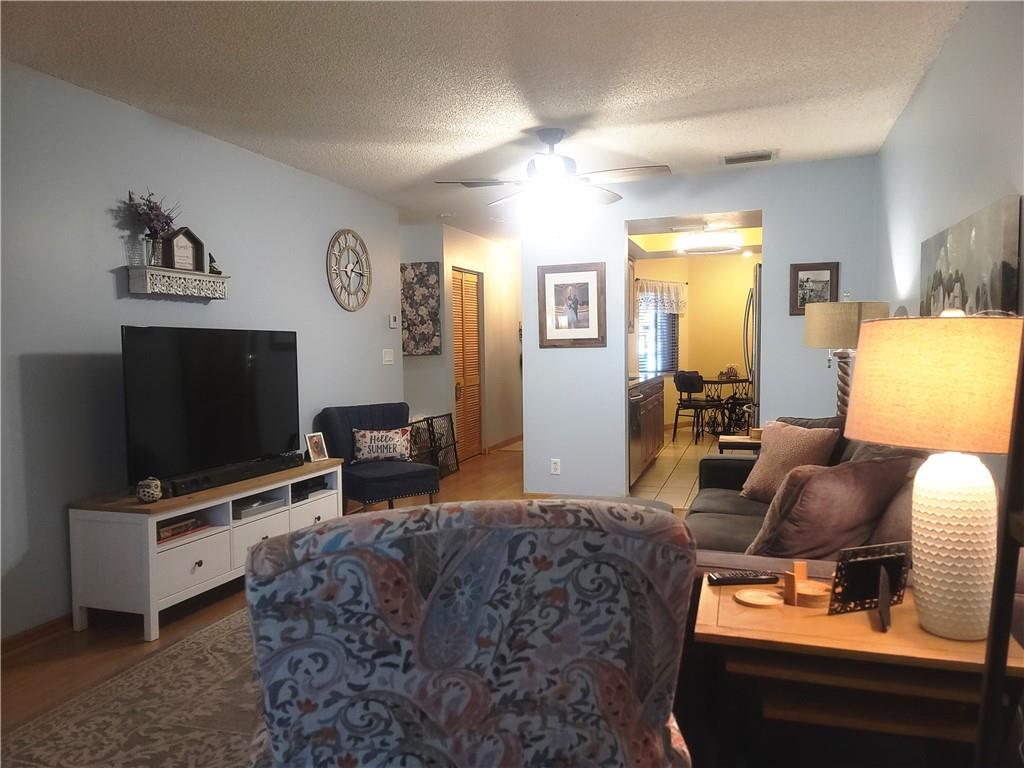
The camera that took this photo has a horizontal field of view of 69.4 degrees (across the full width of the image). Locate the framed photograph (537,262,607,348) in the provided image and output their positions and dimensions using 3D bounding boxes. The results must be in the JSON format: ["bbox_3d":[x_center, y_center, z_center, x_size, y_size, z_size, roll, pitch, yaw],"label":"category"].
[{"bbox_3d":[0.456,-0.591,5.639,0.530,0.635,0.030,0,3,19],"label":"framed photograph"}]

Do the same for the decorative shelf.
[{"bbox_3d":[-1.733,-0.522,3.886,0.140,0.135,0.600,0,3,19],"label":"decorative shelf"}]

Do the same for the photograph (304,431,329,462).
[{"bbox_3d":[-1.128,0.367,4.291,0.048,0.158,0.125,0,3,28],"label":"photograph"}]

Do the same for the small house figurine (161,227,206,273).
[{"bbox_3d":[-1.722,-0.703,3.872,0.070,0.230,0.220,0,3,19],"label":"small house figurine"}]

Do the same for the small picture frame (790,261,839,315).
[{"bbox_3d":[2.065,-0.646,5.050,0.306,0.354,0.025,0,3,19],"label":"small picture frame"}]

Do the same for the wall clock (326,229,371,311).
[{"bbox_3d":[-1.219,-0.867,5.655,0.035,0.620,0.620,0,3,19],"label":"wall clock"}]

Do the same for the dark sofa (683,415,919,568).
[{"bbox_3d":[1.150,0.612,2.911,0.940,0.850,2.120,0,3,19],"label":"dark sofa"}]

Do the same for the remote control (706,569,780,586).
[{"bbox_3d":[0.578,0.487,1.872,0.185,0.022,0.047,-1,3,-7],"label":"remote control"}]

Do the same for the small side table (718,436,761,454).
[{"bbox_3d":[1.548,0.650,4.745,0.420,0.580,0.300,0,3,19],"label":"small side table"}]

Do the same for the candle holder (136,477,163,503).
[{"bbox_3d":[-1.560,0.455,3.182,0.104,0.105,0.104,0,3,19],"label":"candle holder"}]

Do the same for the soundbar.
[{"bbox_3d":[-1.367,0.444,3.710,0.090,0.067,0.910,0,3,22],"label":"soundbar"}]

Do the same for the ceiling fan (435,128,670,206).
[{"bbox_3d":[0.236,-1.230,4.277,1.330,0.460,1.330,0,3,19],"label":"ceiling fan"}]

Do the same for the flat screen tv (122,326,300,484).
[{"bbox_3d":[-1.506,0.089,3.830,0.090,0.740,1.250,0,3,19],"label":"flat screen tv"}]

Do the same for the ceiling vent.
[{"bbox_3d":[1.603,-1.506,4.978,0.360,0.020,0.250,0,3,19],"label":"ceiling vent"}]

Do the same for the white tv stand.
[{"bbox_3d":[-1.489,0.778,3.884,0.470,0.570,1.490,0,3,20],"label":"white tv stand"}]

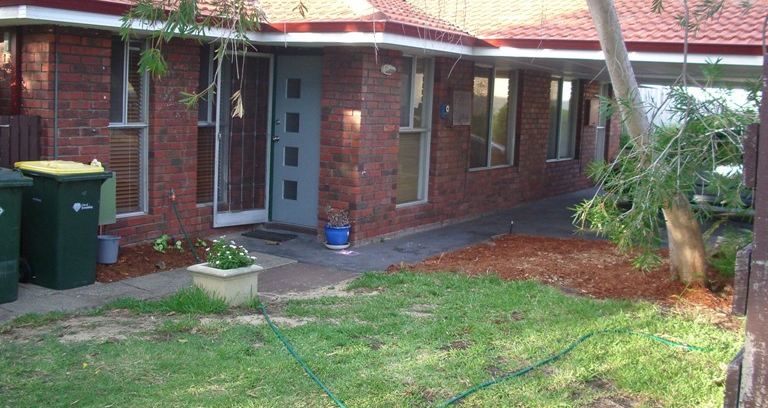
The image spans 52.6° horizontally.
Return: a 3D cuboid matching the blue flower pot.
[{"bbox_3d":[-0.517,0.368,8.724,0.280,0.245,0.280,3,8,0],"label":"blue flower pot"}]

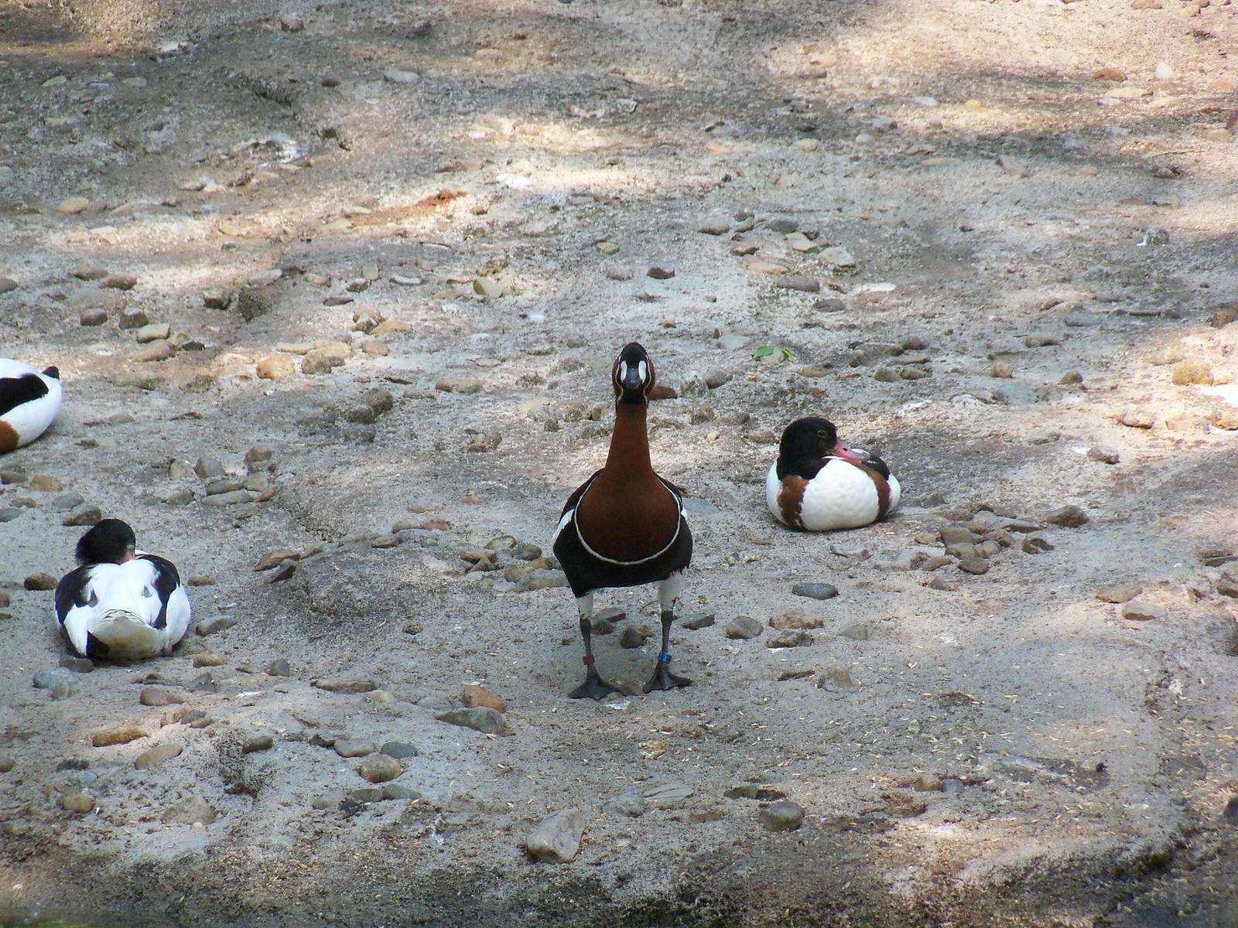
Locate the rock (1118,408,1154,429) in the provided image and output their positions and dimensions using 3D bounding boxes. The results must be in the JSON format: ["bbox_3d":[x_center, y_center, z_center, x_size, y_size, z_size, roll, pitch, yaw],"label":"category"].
[{"bbox_3d":[0.615,-0.053,12.160,0.041,0.022,0.029,3,16,10],"label":"rock"}]

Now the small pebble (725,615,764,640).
[{"bbox_3d":[0.146,0.192,11.960,0.043,0.022,0.035,0,18,0],"label":"small pebble"}]

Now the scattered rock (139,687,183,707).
[{"bbox_3d":[-0.504,0.257,11.261,0.046,0.017,0.033,3,16,12],"label":"scattered rock"}]

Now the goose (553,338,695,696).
[{"bbox_3d":[0.005,0.046,12.210,0.165,0.435,0.400,-2,13,-7],"label":"goose"}]

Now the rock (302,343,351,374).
[{"bbox_3d":[-0.384,-0.139,13.440,0.062,0.041,0.044,0,13,0],"label":"rock"}]

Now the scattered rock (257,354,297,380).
[{"bbox_3d":[-0.413,-0.117,12.341,0.046,0.026,0.033,-1,16,-5],"label":"scattered rock"}]

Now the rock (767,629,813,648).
[{"bbox_3d":[0.199,0.204,11.931,0.053,0.017,0.033,-2,18,-5],"label":"rock"}]

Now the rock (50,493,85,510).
[{"bbox_3d":[-0.693,0.048,12.868,0.043,0.021,0.032,0,13,0],"label":"rock"}]

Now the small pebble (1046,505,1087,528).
[{"bbox_3d":[0.517,0.060,11.829,0.047,0.022,0.034,-3,16,-10],"label":"small pebble"}]

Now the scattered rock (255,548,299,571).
[{"bbox_3d":[-0.423,0.118,12.650,0.054,0.023,0.035,0,13,0],"label":"scattered rock"}]

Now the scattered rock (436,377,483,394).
[{"bbox_3d":[-0.198,-0.097,12.675,0.058,0.017,0.034,0,18,0],"label":"scattered rock"}]

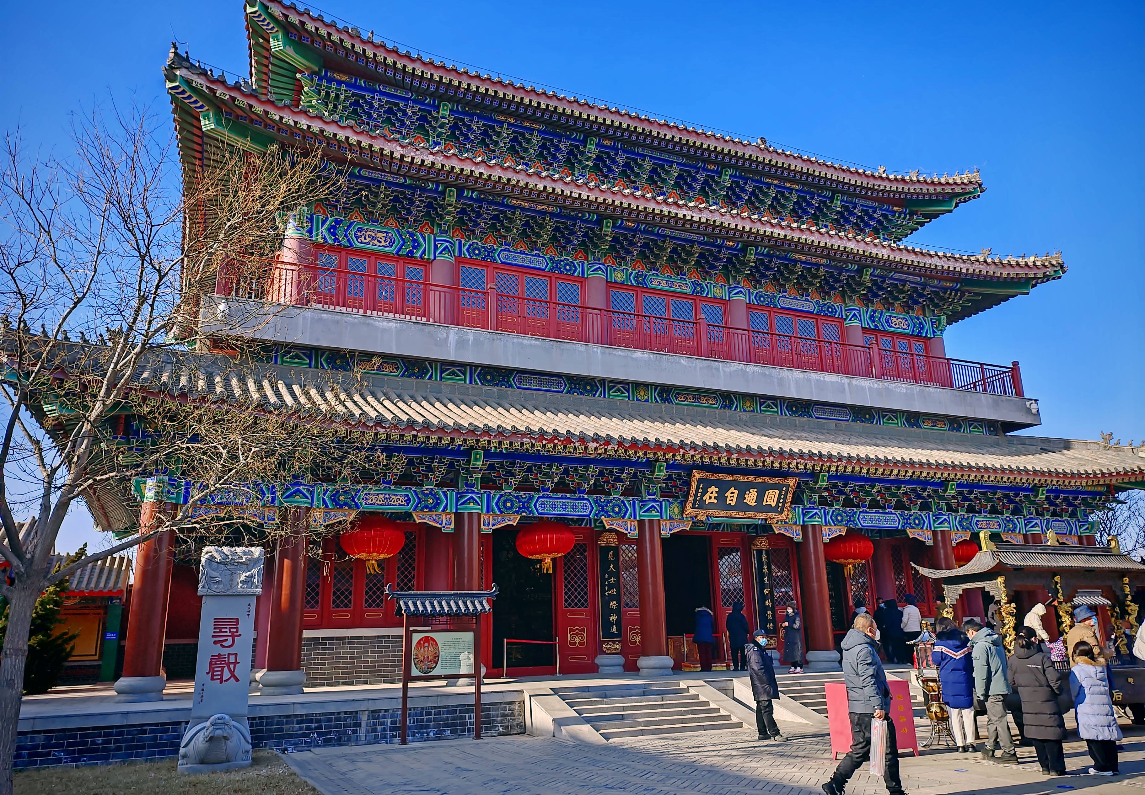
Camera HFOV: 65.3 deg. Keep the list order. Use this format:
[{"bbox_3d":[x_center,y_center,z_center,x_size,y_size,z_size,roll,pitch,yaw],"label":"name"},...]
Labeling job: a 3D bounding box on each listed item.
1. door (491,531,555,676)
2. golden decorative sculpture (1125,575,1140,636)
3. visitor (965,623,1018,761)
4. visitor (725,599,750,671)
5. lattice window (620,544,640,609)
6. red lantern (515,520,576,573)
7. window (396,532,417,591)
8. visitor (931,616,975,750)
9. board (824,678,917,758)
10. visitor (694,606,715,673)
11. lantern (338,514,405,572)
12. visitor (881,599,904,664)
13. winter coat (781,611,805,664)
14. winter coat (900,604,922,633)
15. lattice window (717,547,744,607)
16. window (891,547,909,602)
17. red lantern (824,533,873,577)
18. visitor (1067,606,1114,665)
[{"bbox_3d":[-1.248,5.183,22.573,1.670,3.560,0.200,6,-17,-24],"label":"door"},{"bbox_3d":[8.884,3.393,14.184,0.200,1.099,0.200,6,-17,-24],"label":"golden decorative sculpture"},{"bbox_3d":[5.415,3.769,11.625,0.500,1.735,0.460,8,-18,-32],"label":"visitor"},{"bbox_3d":[4.244,6.155,23.055,0.580,1.714,0.380,1,-15,-8],"label":"visitor"},{"bbox_3d":[1.702,4.822,24.095,0.800,1.690,0.080,6,-17,-24],"label":"lattice window"},{"bbox_3d":[-0.658,3.622,21.718,1.440,1.250,1.440,-1,-15,0],"label":"red lantern"},{"bbox_3d":[-4.017,4.158,21.536,0.540,1.850,0.080,6,-17,-24],"label":"window"},{"bbox_3d":[5.258,3.927,12.306,0.520,1.728,0.480,-1,-15,-3],"label":"visitor"},{"bbox_3d":[3.942,4.243,11.726,1.122,0.955,0.240,-1,-15,-4],"label":"board"},{"bbox_3d":[3.463,6.353,23.565,0.520,1.641,0.420,4,-16,-20],"label":"visitor"},{"bbox_3d":[-4.471,3.274,19.993,1.440,1.250,1.440,6,-17,-24],"label":"lantern"},{"bbox_3d":[8.633,6.346,24.267,0.500,1.715,0.360,-5,-16,10],"label":"visitor"},{"bbox_3d":[5.146,5.658,21.135,0.450,1.207,0.480,8,-18,-32],"label":"winter coat"},{"bbox_3d":[8.579,5.598,22.600,0.520,0.750,0.360,6,-17,-25],"label":"winter coat"},{"bbox_3d":[4.534,5.103,25.376,0.840,1.690,0.080,6,-17,-24],"label":"lattice window"},{"bbox_3d":[10.575,5.712,28.872,0.454,1.794,0.080,5,-17,-24],"label":"window"},{"bbox_3d":[8.030,4.545,25.878,1.450,1.282,1.450,-2,-15,0],"label":"red lantern"},{"bbox_3d":[6.788,3.617,11.566,0.450,1.800,0.550,12,-20,-40],"label":"visitor"}]

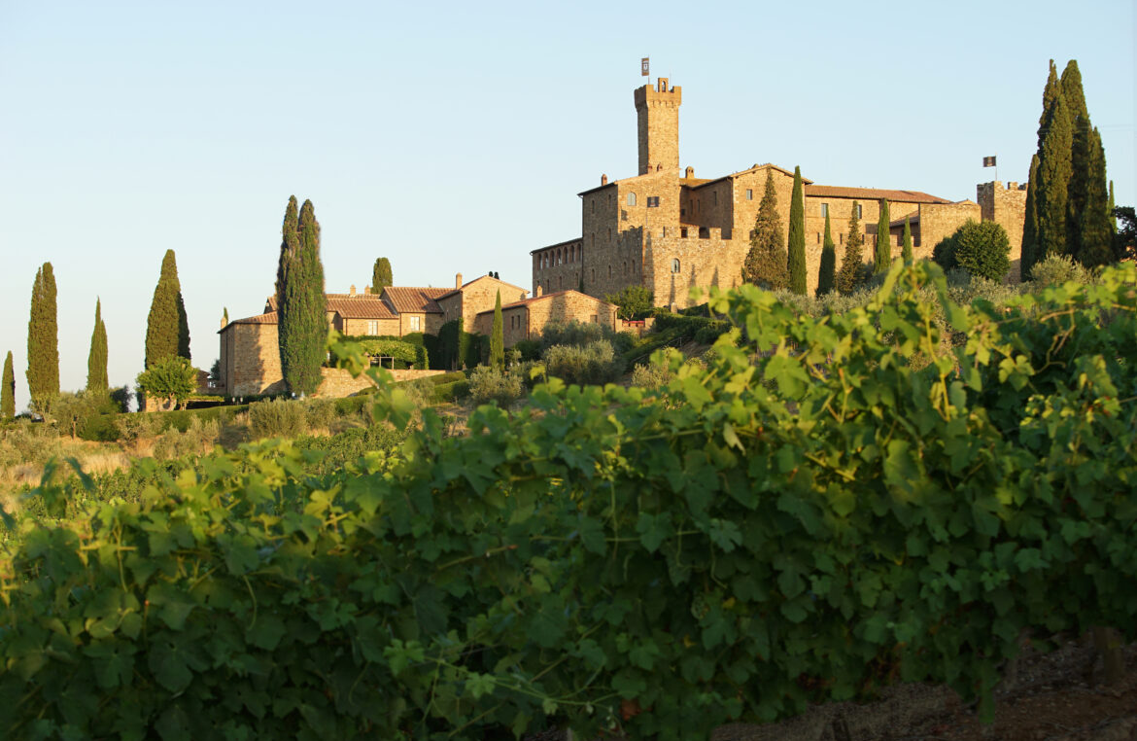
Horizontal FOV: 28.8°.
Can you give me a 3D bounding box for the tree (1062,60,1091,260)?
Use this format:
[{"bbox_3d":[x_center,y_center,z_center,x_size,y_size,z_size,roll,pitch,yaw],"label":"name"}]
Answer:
[{"bbox_3d":[59.605,-24.459,260.000,3.658,24.116,3.658,0,-2,0],"label":"tree"}]

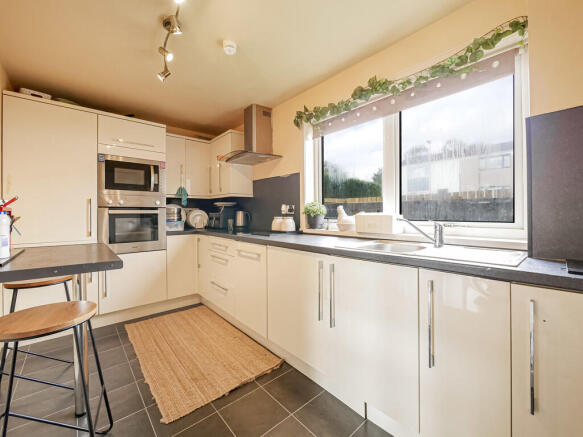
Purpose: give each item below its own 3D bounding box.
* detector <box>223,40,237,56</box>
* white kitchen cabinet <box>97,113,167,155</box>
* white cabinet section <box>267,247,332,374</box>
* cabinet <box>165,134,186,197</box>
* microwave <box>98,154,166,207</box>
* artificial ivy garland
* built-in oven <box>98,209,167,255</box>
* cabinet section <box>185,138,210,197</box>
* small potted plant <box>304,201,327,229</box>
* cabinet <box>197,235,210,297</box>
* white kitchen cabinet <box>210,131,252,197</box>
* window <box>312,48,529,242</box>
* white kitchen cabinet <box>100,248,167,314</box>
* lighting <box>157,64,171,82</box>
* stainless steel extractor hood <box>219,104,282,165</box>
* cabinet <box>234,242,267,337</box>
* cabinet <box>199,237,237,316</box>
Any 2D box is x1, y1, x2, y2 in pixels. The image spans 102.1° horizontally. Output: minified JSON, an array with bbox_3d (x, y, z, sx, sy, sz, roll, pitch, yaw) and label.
[{"bbox_3d":[-0.452,-1.240,1.720,0.100,0.045,0.100,0,1,0],"label":"detector"},{"bbox_3d":[-1.830,-0.883,2.710,0.600,0.285,0.560,-1,2,-39],"label":"white kitchen cabinet"},{"bbox_3d":[0.228,0.579,1.815,0.570,0.742,0.605,-1,1,-42],"label":"white cabinet section"},{"bbox_3d":[-1.574,-0.655,3.056,0.295,0.740,0.320,-1,1,-42],"label":"cabinet"},{"bbox_3d":[-1.825,-0.385,2.703,0.600,0.520,0.540,-1,2,-39],"label":"microwave"},{"bbox_3d":[0.578,-0.972,1.778,0.100,0.230,1.720,-1,1,-42],"label":"artificial ivy garland"},{"bbox_3d":[-1.825,0.115,2.703,0.600,0.475,0.540,-1,2,-39],"label":"built-in oven"},{"bbox_3d":[-1.347,-0.661,3.255,0.316,0.745,0.320,-1,1,-42],"label":"cabinet section"},{"bbox_3d":[0.244,-0.040,2.400,0.220,0.285,0.220,0,2,0],"label":"small potted plant"},{"bbox_3d":[-0.838,0.564,2.985,0.570,0.730,0.310,-1,1,-42],"label":"cabinet"},{"bbox_3d":[-0.812,-0.678,3.176,0.310,0.770,0.600,-1,2,-42],"label":"white kitchen cabinet"},{"bbox_3d":[0.774,-0.442,1.890,0.090,1.055,1.595,-1,1,-42],"label":"window"},{"bbox_3d":[-1.823,0.648,2.687,0.598,0.575,0.570,-1,1,-42],"label":"white kitchen cabinet"},{"bbox_3d":[-1.016,-1.143,1.870,0.100,0.120,0.080,0,1,0],"label":"lighting"},{"bbox_3d":[-0.463,-0.964,2.686,0.470,0.610,0.600,-1,2,-42],"label":"stainless steel extractor hood"},{"bbox_3d":[-0.148,0.570,2.224,0.570,0.730,0.528,-1,1,-42],"label":"cabinet"},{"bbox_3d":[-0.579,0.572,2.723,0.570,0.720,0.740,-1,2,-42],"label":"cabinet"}]

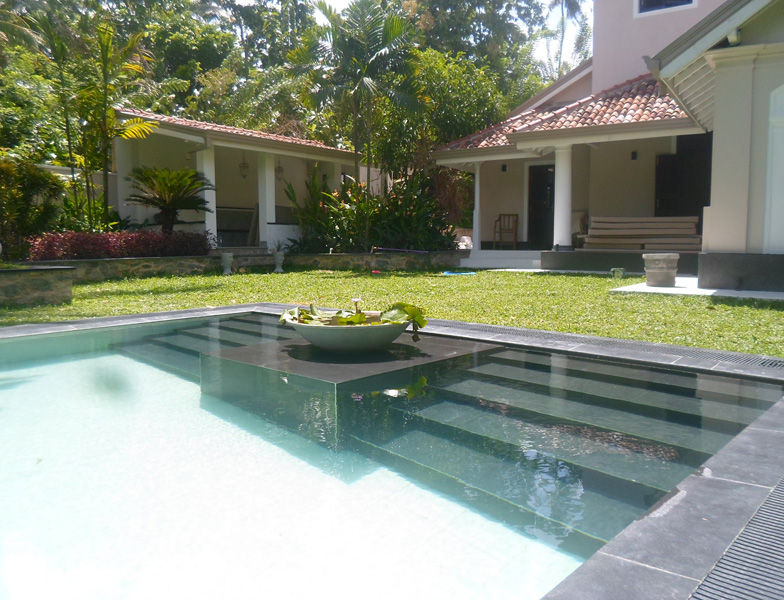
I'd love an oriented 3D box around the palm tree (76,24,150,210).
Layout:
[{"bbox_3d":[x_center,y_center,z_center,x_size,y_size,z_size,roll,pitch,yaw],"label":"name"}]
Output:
[{"bbox_3d":[-5.977,-3.605,12.400,1.550,4.700,1.550,5,7,44],"label":"palm tree"}]

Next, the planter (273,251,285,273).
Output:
[{"bbox_3d":[-2.436,-0.822,12.400,0.250,0.450,0.250,0,5,0],"label":"planter"}]

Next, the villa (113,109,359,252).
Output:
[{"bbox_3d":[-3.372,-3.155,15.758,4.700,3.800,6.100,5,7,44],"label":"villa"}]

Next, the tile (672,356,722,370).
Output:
[{"bbox_3d":[1.585,0.342,3.003,0.191,0.030,0.171,5,7,44],"label":"tile"}]

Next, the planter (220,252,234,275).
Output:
[{"bbox_3d":[-3.331,-0.735,11.700,0.250,0.450,0.250,5,7,44],"label":"planter"}]

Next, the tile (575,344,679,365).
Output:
[{"bbox_3d":[1.313,0.319,3.275,0.580,0.030,0.171,5,7,44],"label":"tile"}]

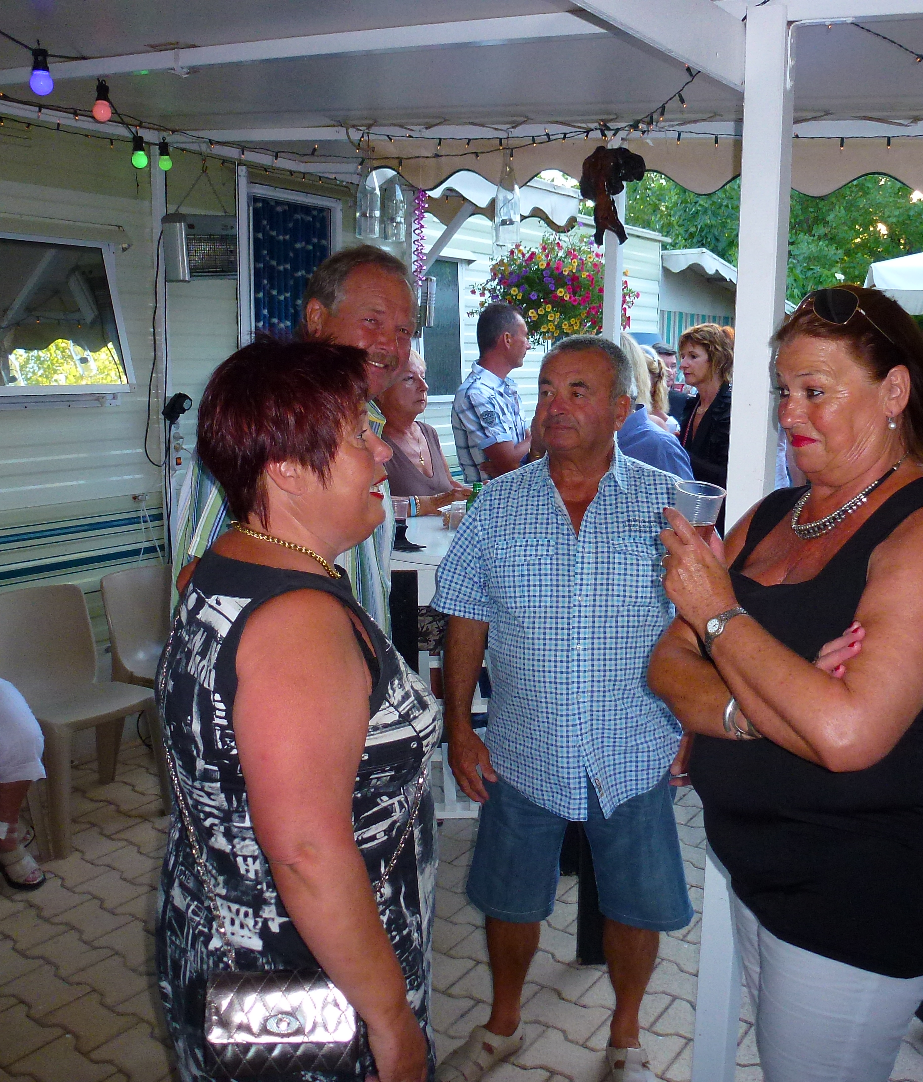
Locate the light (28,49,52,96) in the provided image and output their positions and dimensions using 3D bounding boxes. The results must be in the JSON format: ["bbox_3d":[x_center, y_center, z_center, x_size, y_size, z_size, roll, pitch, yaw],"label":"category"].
[{"bbox_3d":[-0.934,-1.039,2.220,0.053,0.108,0.053,7,12,35],"label":"light"}]

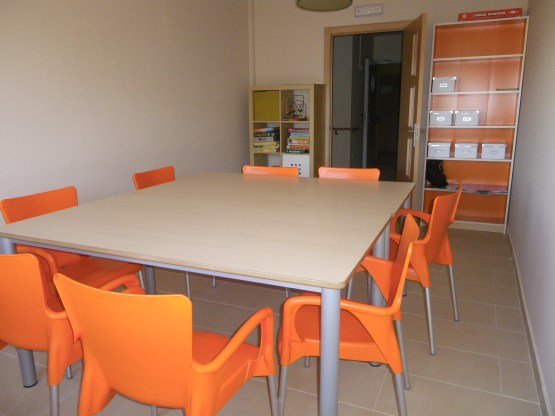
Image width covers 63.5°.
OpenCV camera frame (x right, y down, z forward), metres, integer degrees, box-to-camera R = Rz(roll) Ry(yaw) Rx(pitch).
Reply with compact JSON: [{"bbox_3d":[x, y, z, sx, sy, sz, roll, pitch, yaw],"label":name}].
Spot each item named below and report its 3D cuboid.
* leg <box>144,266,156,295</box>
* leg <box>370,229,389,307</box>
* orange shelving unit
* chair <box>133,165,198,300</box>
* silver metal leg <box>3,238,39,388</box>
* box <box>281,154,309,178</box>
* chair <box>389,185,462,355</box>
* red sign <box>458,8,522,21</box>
[{"bbox_3d":[-0.828,0.292,2.890,0.062,0.735,0.062,5,15,23],"label":"leg"},{"bbox_3d":[0.497,0.433,2.203,0.062,0.735,0.062,5,15,23],"label":"leg"},{"bbox_3d":[1.945,-0.777,4.508,0.800,2.010,0.280,5,15,23],"label":"orange shelving unit"},{"bbox_3d":[-0.696,0.148,3.280,0.540,0.830,0.560,6,15,28],"label":"chair"},{"bbox_3d":[-1.203,0.489,2.085,0.062,0.735,0.062,5,15,23],"label":"silver metal leg"},{"bbox_3d":[0.285,-0.481,5.324,0.330,0.330,0.360,5,15,23],"label":"box"},{"bbox_3d":[0.742,0.285,2.602,0.540,0.830,0.560,9,17,36],"label":"chair"},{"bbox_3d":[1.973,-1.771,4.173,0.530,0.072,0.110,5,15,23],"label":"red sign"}]

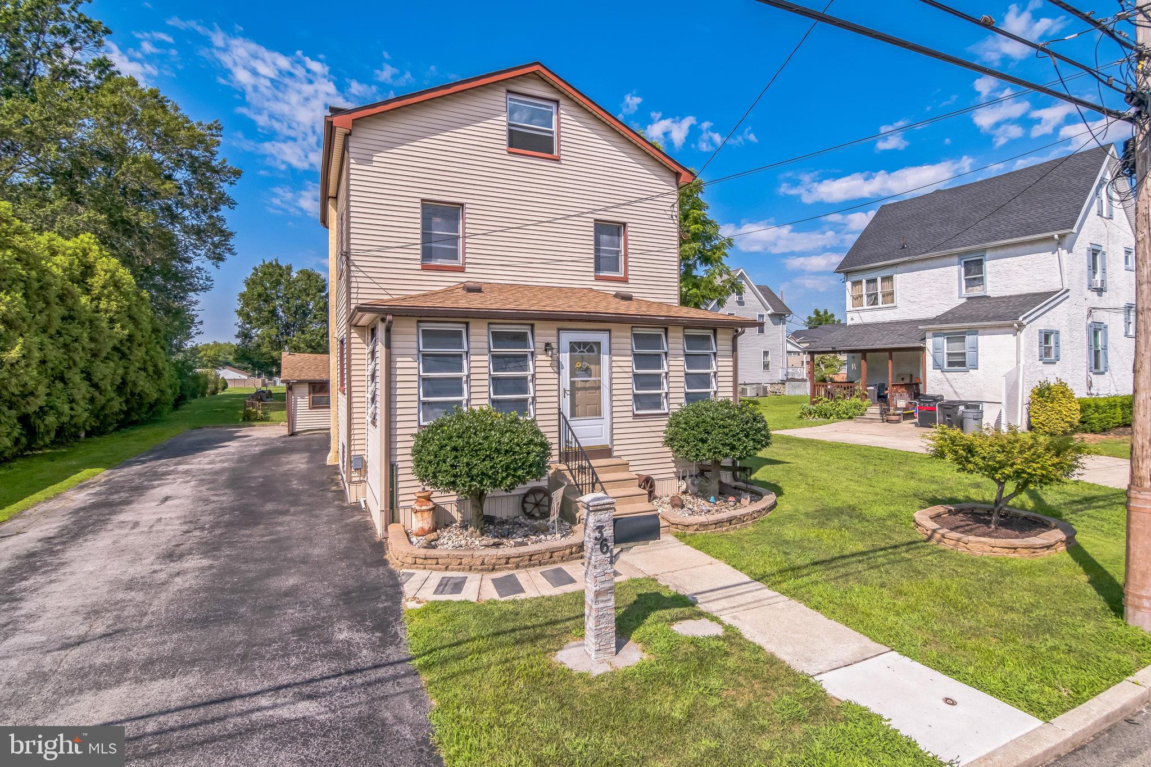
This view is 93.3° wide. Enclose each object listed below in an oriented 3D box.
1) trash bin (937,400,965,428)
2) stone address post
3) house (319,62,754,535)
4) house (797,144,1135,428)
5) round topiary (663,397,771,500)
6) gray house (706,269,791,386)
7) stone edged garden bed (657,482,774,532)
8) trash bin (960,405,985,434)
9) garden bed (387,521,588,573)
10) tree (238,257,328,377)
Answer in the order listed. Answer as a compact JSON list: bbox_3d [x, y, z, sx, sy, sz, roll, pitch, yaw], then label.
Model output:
[{"bbox_3d":[13.918,1.150,20.100,0.750,1.080,0.650,-1,1,-26],"label":"trash bin"},{"bbox_3d":[0.191,1.661,4.756,0.260,1.410,0.260,-1,1,-25],"label":"stone address post"},{"bbox_3d":[-1.752,-2.330,13.602,8.300,9.000,10.950,-1,1,-25],"label":"house"},{"bbox_3d":[18.412,-4.111,25.835,11.100,11.300,9.900,-1,1,-28],"label":"house"},{"bbox_3d":[2.515,1.165,9.650,1.900,1.800,1.850,0,1,0],"label":"round topiary"},{"bbox_3d":[12.704,-4.396,49.806,9.600,10.800,8.800,-1,1,-24],"label":"gray house"},{"bbox_3d":[2.397,2.115,9.451,2.900,0.230,1.980,-1,1,-25],"label":"stone edged garden bed"},{"bbox_3d":[14.203,1.295,19.400,0.620,0.860,0.620,-1,1,-26],"label":"trash bin"},{"bbox_3d":[-1.253,2.160,7.673,2.680,0.290,2.050,-1,1,-25],"label":"garden bed"},{"bbox_3d":[-34.361,-7.076,65.000,13.000,16.000,13.000,-1,1,-25],"label":"tree"}]

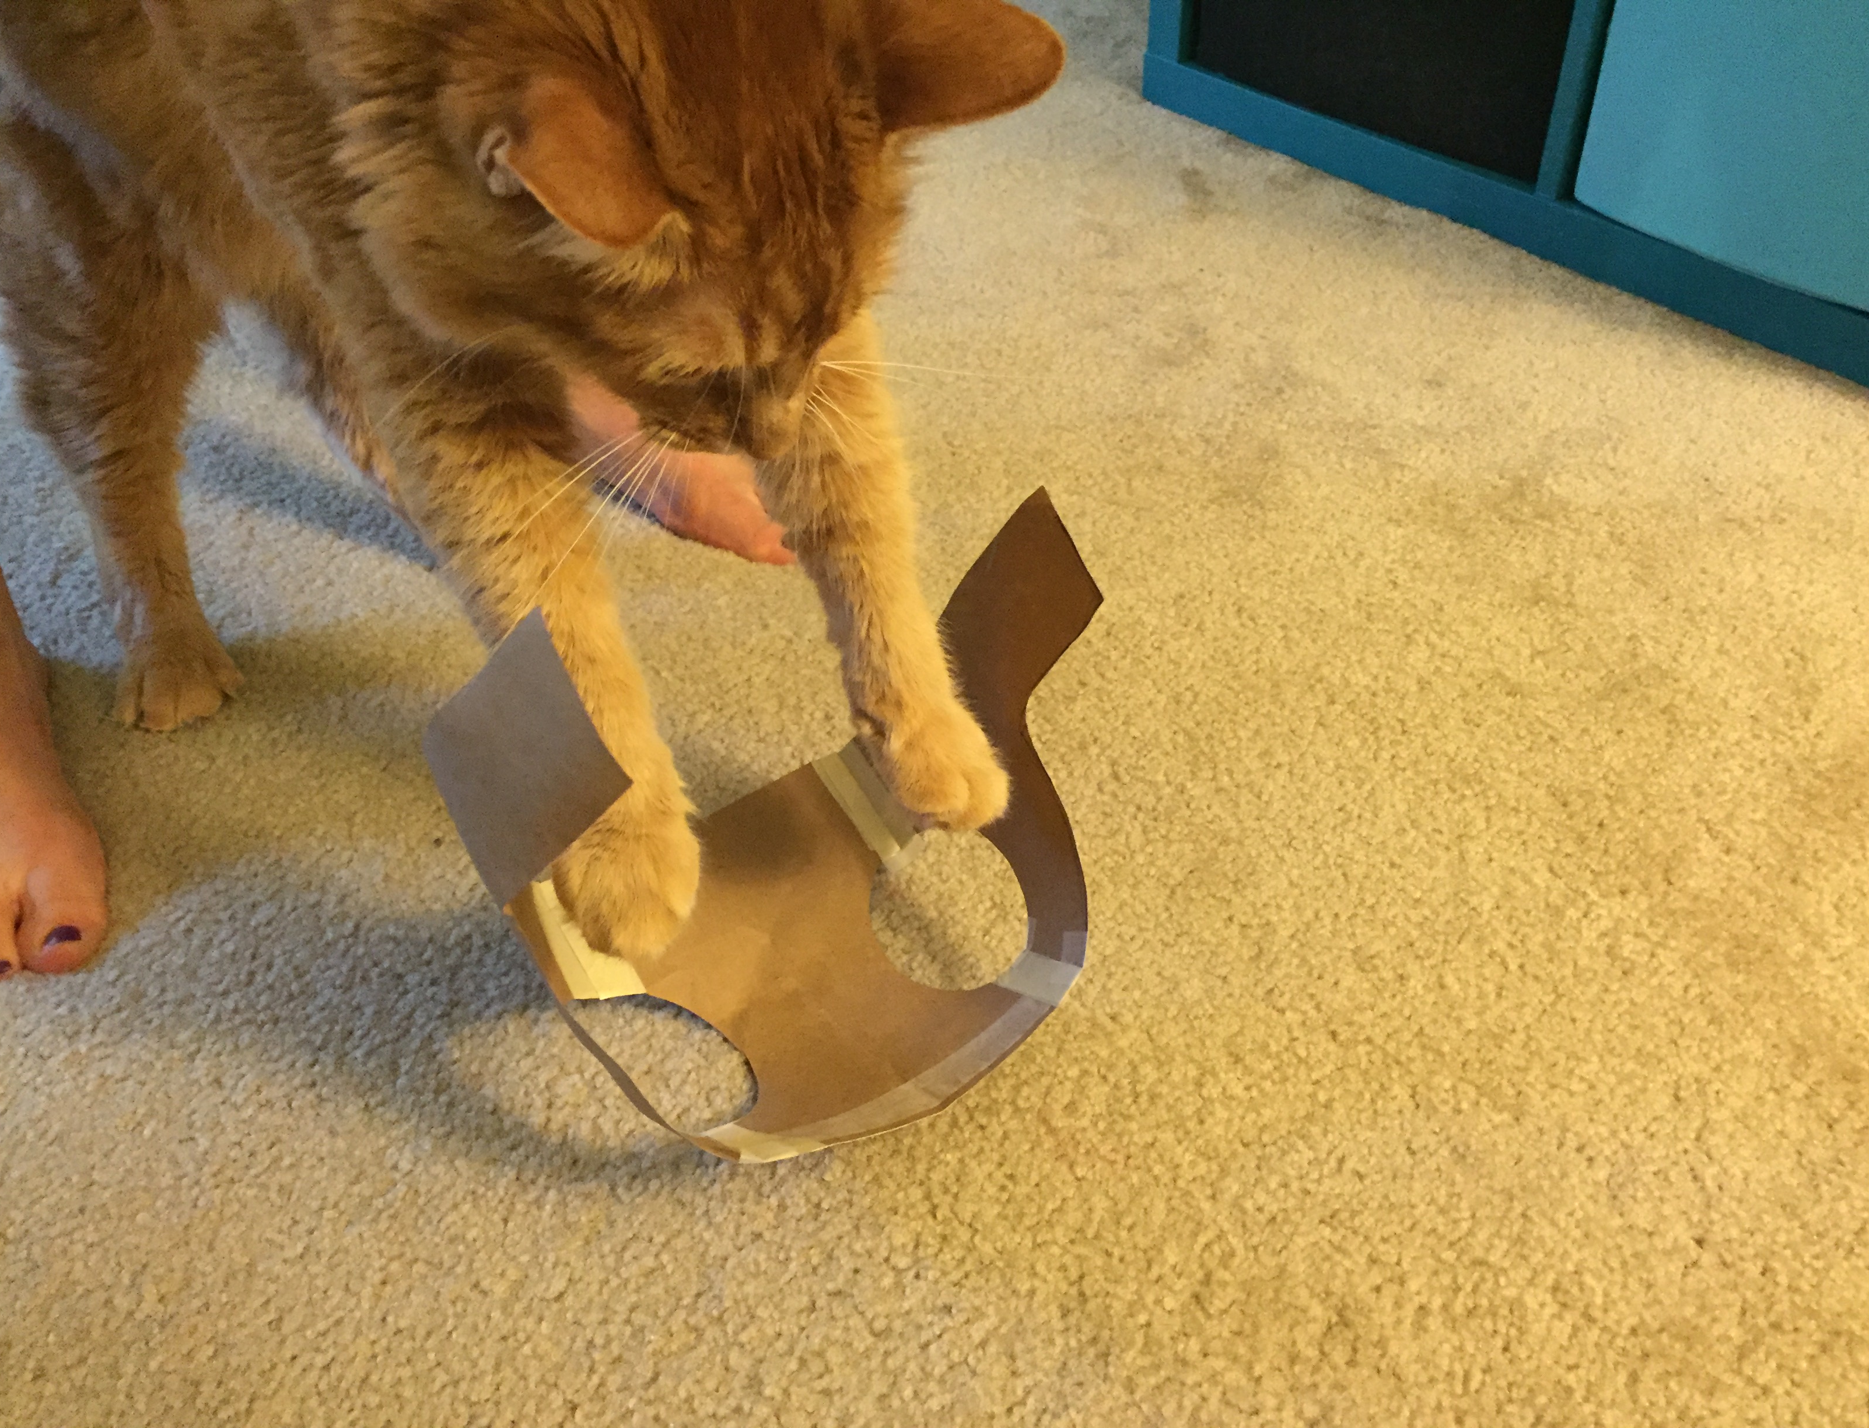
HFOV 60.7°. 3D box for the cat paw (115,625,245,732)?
[{"bbox_3d":[-0.311,-0.020,0.652,0.046,0.031,0.043,-12,39,-11],"label":"cat paw"}]

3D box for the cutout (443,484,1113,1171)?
[{"bbox_3d":[-0.035,0.026,0.513,0.200,0.112,0.170,-25,44,-25],"label":"cutout"}]

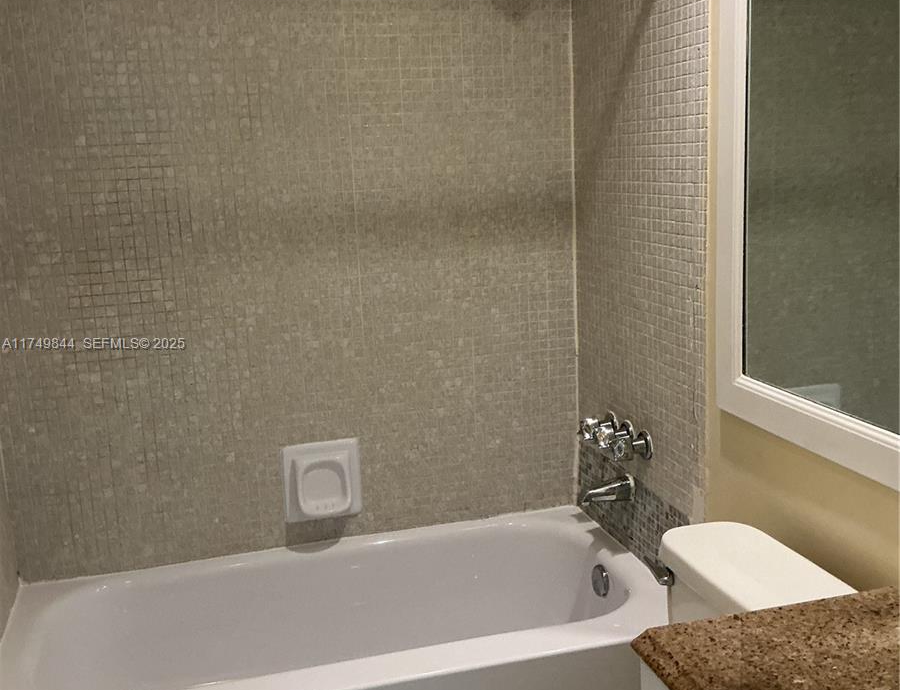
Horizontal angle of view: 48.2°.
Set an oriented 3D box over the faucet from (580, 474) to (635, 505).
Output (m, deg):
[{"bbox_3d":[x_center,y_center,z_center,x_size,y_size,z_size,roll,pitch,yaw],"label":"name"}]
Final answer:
[{"bbox_3d":[0.388,0.361,2.488,0.136,0.064,0.055,-5,11,-14],"label":"faucet"}]

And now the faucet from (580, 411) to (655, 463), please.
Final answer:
[{"bbox_3d":[0.404,0.220,2.470,0.090,0.067,0.268,-5,11,-14],"label":"faucet"}]

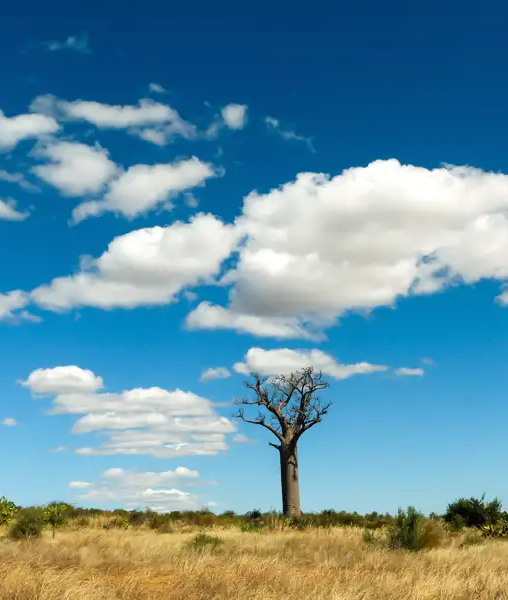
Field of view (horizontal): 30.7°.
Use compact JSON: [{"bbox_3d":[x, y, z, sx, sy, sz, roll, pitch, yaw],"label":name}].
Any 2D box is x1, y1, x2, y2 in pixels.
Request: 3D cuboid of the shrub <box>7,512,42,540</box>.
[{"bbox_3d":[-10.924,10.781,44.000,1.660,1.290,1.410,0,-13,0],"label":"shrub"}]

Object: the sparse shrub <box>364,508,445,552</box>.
[{"bbox_3d":[5.047,7.730,31.000,2.600,1.430,2.210,0,-13,0],"label":"sparse shrub"}]

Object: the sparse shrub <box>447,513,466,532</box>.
[{"bbox_3d":[10.010,10.998,45.697,0.990,0.960,0.890,0,-13,0],"label":"sparse shrub"}]

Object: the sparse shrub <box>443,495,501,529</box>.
[{"bbox_3d":[12.499,12.040,52.641,3.300,1.890,2.810,0,-13,0],"label":"sparse shrub"}]

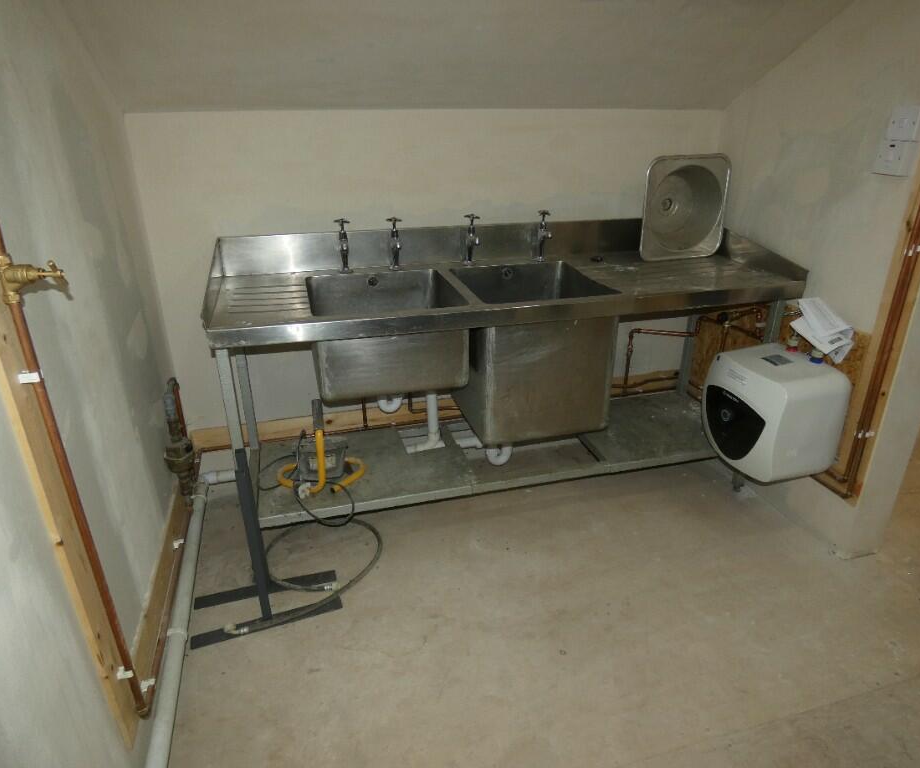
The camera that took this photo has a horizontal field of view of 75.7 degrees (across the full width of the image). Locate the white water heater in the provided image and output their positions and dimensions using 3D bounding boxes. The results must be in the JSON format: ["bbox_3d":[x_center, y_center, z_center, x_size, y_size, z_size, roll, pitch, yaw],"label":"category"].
[{"bbox_3d":[1.142,0.087,2.178,0.295,0.375,0.360,-7,24,-14],"label":"white water heater"}]

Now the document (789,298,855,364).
[{"bbox_3d":[1.248,-0.192,2.043,0.140,0.040,0.190,-32,44,10],"label":"document"}]

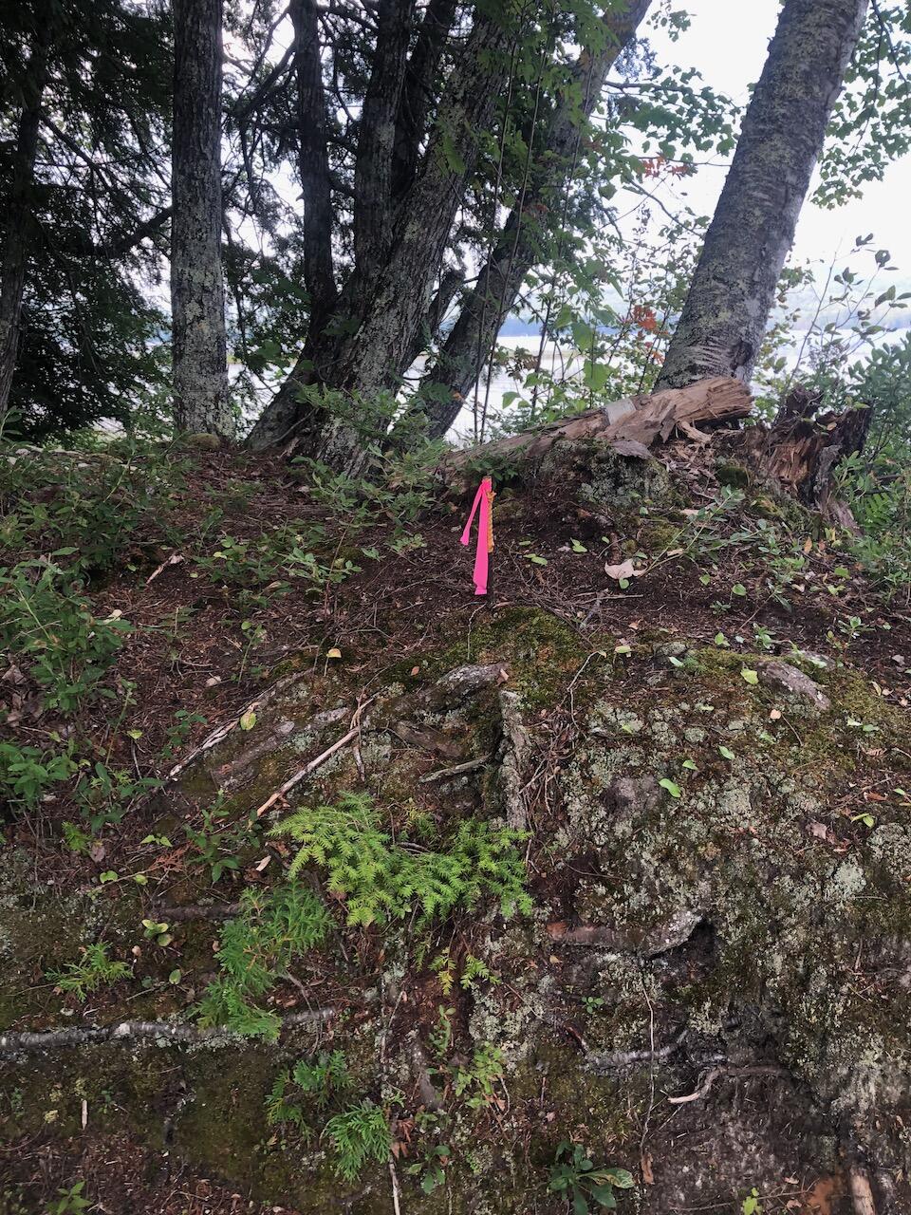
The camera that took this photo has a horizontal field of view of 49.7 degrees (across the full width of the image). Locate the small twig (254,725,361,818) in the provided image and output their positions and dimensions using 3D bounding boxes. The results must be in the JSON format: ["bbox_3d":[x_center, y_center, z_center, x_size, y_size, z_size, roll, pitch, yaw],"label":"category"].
[{"bbox_3d":[-0.299,0.334,2.005,0.277,0.022,0.022,-39,33,-23],"label":"small twig"}]

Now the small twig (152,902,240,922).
[{"bbox_3d":[-0.491,0.576,1.860,0.165,0.030,0.030,0,16,0],"label":"small twig"}]

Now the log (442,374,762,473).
[{"bbox_3d":[0.432,-0.558,3.100,0.980,0.165,0.190,-9,14,12],"label":"log"}]

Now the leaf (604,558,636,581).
[{"bbox_3d":[0.403,-0.091,2.390,0.085,0.040,0.060,0,16,0],"label":"leaf"}]

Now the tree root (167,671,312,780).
[{"bbox_3d":[-0.451,0.244,2.055,0.350,0.030,0.030,-38,32,-22],"label":"tree root"}]

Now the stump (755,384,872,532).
[{"bbox_3d":[1.065,-0.447,2.920,0.290,0.400,0.280,4,16,14],"label":"stump"}]

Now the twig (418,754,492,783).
[{"bbox_3d":[-0.001,0.330,2.010,0.160,0.017,0.017,-16,20,-14],"label":"twig"}]

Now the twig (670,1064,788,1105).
[{"bbox_3d":[0.470,0.825,1.700,0.205,0.060,0.055,0,16,0],"label":"twig"}]

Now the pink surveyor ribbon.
[{"bbox_3d":[0.047,-0.158,2.170,0.077,0.268,0.035,1,16,3],"label":"pink surveyor ribbon"}]

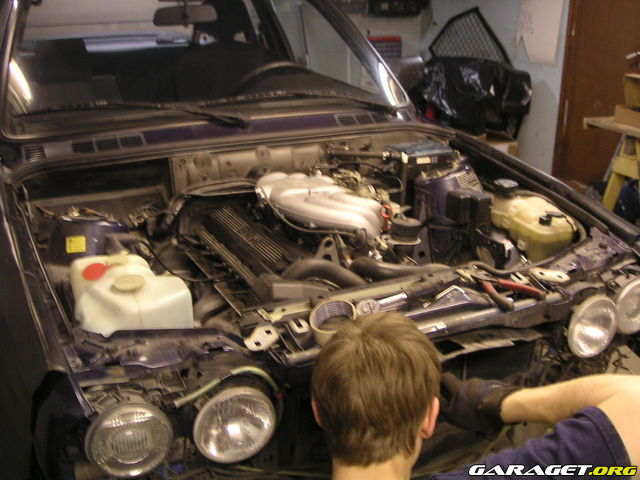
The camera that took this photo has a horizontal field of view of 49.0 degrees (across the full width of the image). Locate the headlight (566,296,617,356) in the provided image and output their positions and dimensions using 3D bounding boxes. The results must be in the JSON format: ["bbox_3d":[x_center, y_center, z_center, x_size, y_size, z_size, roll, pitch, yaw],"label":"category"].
[{"bbox_3d":[0.592,0.182,1.578,0.150,0.150,0.090,-11,21,-24],"label":"headlight"}]

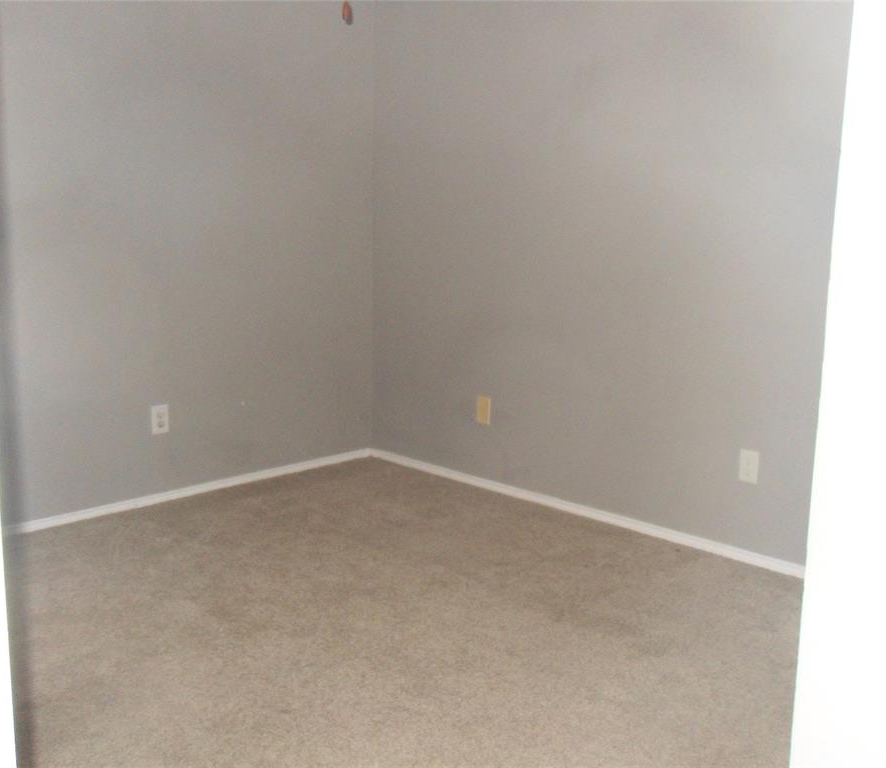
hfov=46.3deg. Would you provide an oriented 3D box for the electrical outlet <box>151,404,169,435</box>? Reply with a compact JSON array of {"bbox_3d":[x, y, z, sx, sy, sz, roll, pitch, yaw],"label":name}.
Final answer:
[{"bbox_3d":[-1.117,0.139,4.088,0.008,0.115,0.071,11,15,43],"label":"electrical outlet"}]

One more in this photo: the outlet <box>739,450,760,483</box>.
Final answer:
[{"bbox_3d":[1.048,0.281,3.547,0.071,0.115,0.008,11,15,43],"label":"outlet"}]

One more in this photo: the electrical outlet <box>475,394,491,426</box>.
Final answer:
[{"bbox_3d":[0.171,0.110,4.387,0.071,0.115,0.008,11,15,43],"label":"electrical outlet"}]

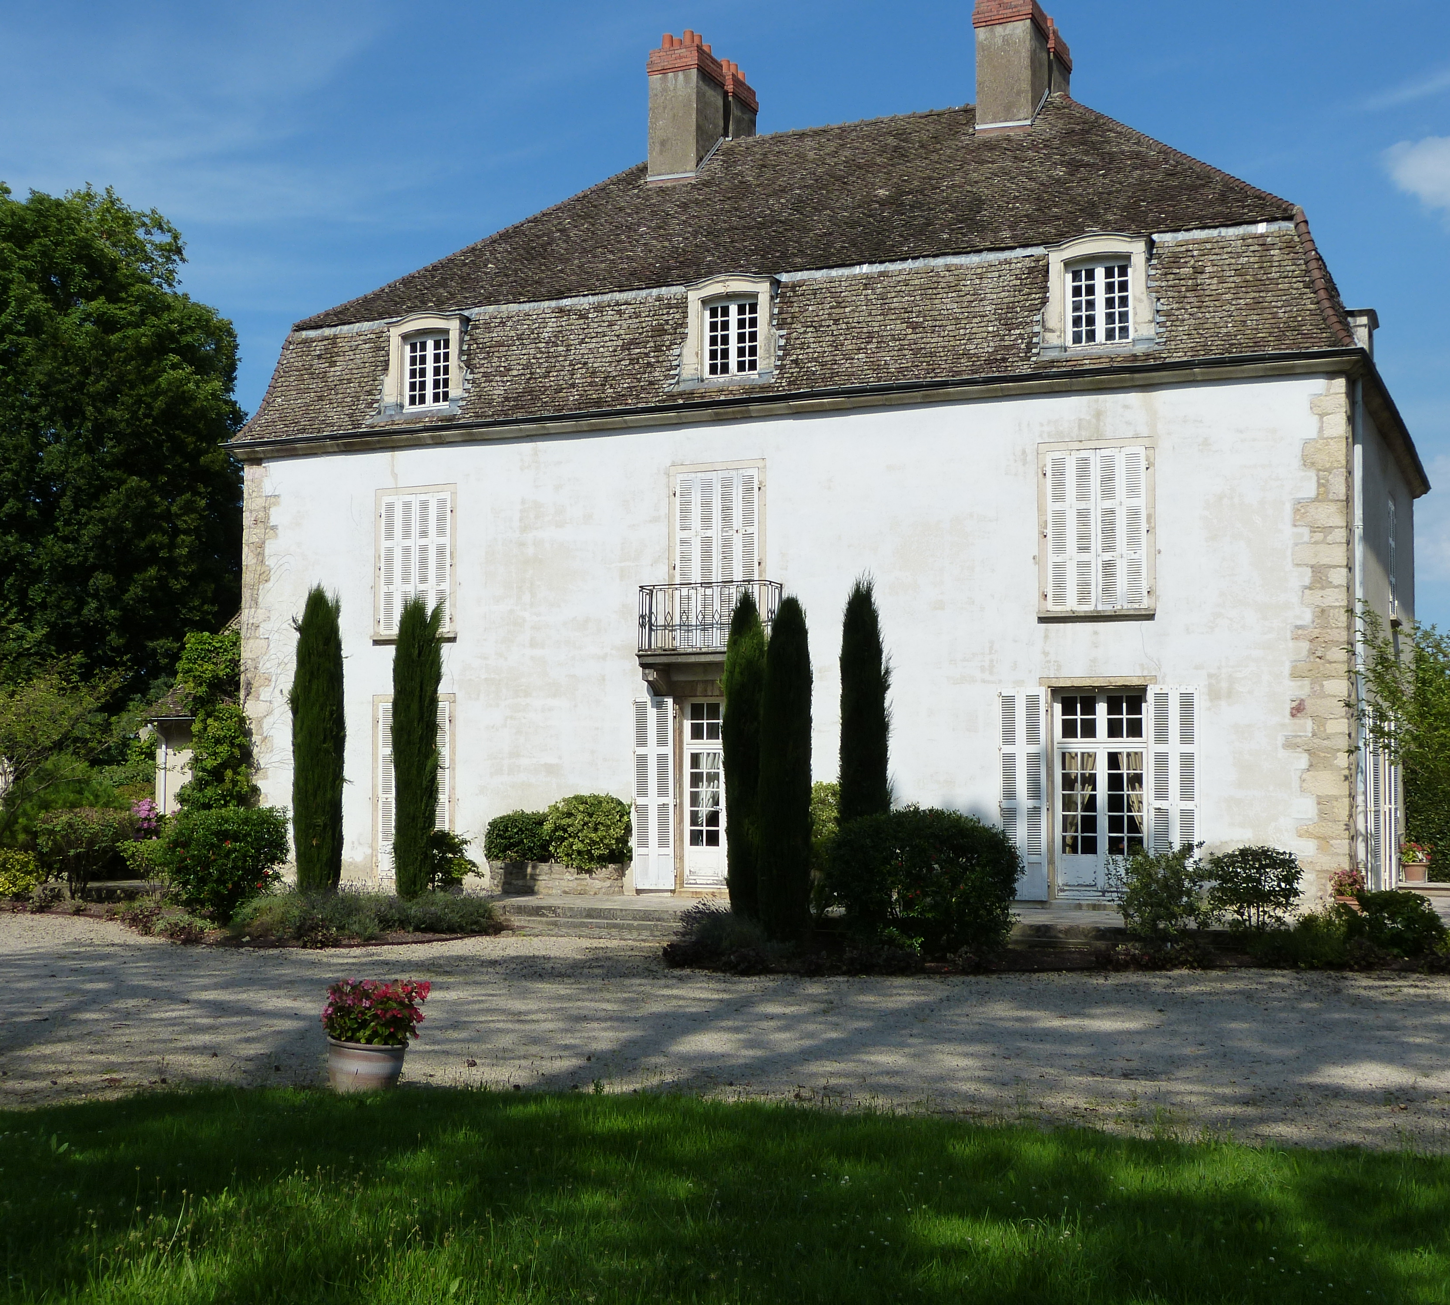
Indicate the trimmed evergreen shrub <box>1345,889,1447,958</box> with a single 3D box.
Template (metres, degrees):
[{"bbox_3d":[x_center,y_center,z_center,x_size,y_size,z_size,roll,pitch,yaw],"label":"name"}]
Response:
[{"bbox_3d":[8.080,3.274,22.400,1.212,0.868,1.100,-2,-4,24],"label":"trimmed evergreen shrub"}]

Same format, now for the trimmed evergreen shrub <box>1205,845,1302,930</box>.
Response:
[{"bbox_3d":[5.638,2.569,19.855,1.016,1.030,0.965,-2,-4,24],"label":"trimmed evergreen shrub"}]

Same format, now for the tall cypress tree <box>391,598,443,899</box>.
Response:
[{"bbox_3d":[-4.084,1.354,24.700,0.677,4.170,0.643,0,-4,0],"label":"tall cypress tree"}]

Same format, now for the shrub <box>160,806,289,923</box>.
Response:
[{"bbox_3d":[-7.316,3.101,27.200,1.889,1.730,1.750,-2,-4,24],"label":"shrub"}]

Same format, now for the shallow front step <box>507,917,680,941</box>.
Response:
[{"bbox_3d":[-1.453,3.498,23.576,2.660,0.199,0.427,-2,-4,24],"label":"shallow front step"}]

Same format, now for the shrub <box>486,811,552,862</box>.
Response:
[{"bbox_3d":[-2.951,2.668,26.742,0.997,0.782,0.760,-2,-4,24],"label":"shrub"}]

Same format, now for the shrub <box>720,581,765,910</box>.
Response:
[{"bbox_3d":[0.261,1.387,23.009,0.593,4.246,0.593,0,-3,0],"label":"shrub"}]

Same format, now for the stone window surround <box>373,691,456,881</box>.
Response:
[{"bbox_3d":[-4.677,2.062,27.844,1.472,2.850,0.162,-2,-4,24],"label":"stone window surround"}]

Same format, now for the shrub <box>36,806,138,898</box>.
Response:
[{"bbox_3d":[-10.493,3.289,30.613,1.679,1.501,1.580,-1,-4,24],"label":"shrub"}]

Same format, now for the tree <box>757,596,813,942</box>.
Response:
[{"bbox_3d":[0.708,1.408,22.021,0.632,4.098,0.632,0,-3,0],"label":"tree"}]

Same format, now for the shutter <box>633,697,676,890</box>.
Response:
[{"bbox_3d":[-1.021,1.992,26.211,0.602,2.696,0.045,-1,-4,24],"label":"shutter"}]

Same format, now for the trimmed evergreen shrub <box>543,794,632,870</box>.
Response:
[{"bbox_3d":[-2.141,2.808,29.000,1.378,1.187,1.150,-2,-4,24],"label":"trimmed evergreen shrub"}]

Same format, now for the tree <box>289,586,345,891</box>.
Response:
[{"bbox_3d":[-5.481,1.283,25.080,0.715,4.344,0.679,-2,-4,24],"label":"tree"}]

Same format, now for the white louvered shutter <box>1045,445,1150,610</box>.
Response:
[{"bbox_3d":[4.775,-1.584,23.928,1.289,2.084,0.050,-1,-4,24],"label":"white louvered shutter"}]

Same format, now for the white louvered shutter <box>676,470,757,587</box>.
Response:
[{"bbox_3d":[-0.107,-1.310,26.066,1.264,2.479,0.050,-1,-4,24],"label":"white louvered shutter"}]

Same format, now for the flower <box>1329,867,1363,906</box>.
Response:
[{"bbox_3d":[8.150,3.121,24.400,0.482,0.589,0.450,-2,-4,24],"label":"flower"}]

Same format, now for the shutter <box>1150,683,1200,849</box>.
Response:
[{"bbox_3d":[5.630,1.771,23.289,0.622,2.735,0.045,-1,-4,24],"label":"shutter"}]

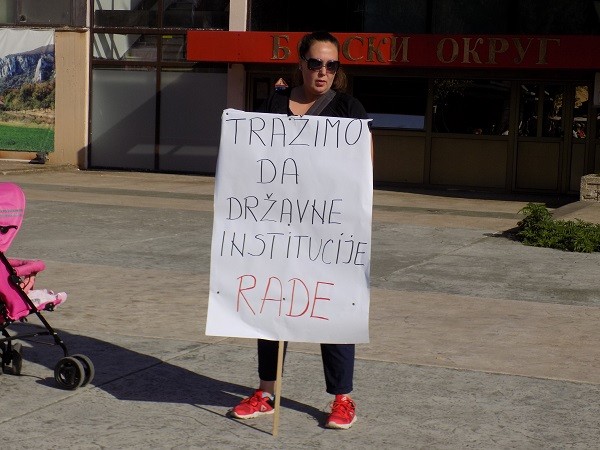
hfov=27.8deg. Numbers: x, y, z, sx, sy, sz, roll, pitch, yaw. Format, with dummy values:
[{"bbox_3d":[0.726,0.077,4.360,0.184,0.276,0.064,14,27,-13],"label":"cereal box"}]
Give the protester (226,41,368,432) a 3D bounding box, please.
[{"bbox_3d":[0.011,0.011,5.470,0.580,1.750,0.420,3,6,12],"label":"protester"}]

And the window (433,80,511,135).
[{"bbox_3d":[3.069,-2.103,21.714,1.380,0.920,0.100,3,6,12],"label":"window"}]

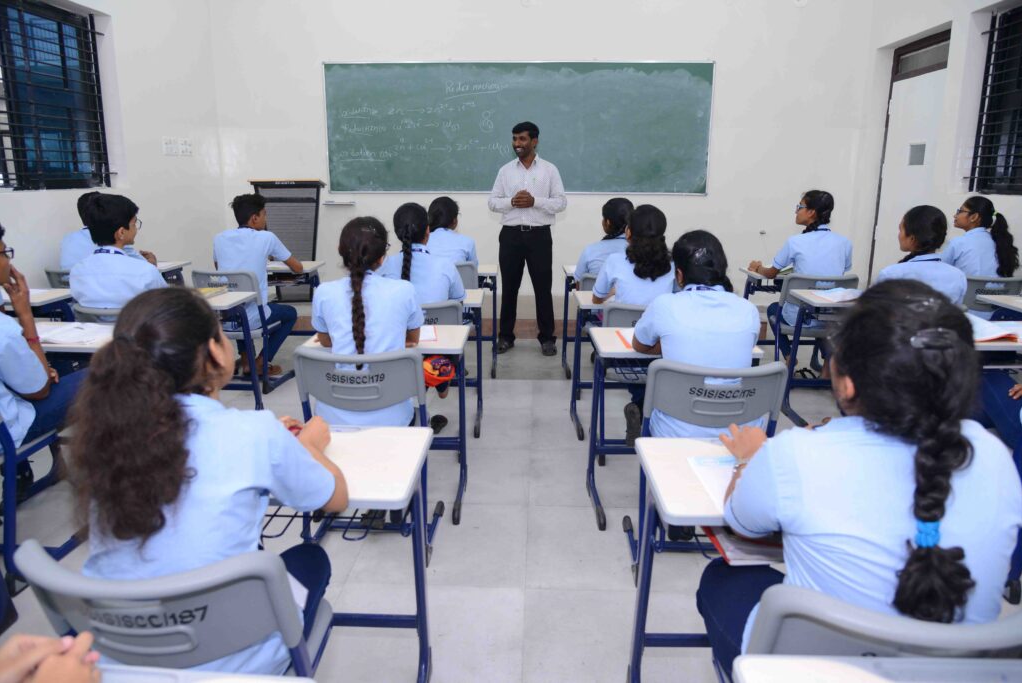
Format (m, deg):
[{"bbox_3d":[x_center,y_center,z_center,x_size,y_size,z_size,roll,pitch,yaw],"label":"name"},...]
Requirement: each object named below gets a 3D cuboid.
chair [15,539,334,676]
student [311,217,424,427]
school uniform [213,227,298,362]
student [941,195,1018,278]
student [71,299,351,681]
[{"bbox_3d":[-0.535,0.636,1.258,0.450,0.770,0.500,1,13,2],"label":"chair"},{"bbox_3d":[-0.492,0.165,2.557,0.460,1.180,0.720,1,13,4],"label":"student"},{"bbox_3d":[-1.611,-0.297,4.519,0.430,0.910,0.560,3,13,12],"label":"school uniform"},{"bbox_3d":[2.797,-0.304,4.351,0.450,1.240,0.620,-3,13,-12],"label":"student"},{"bbox_3d":[-0.522,0.457,1.362,0.500,1.160,0.720,2,13,10],"label":"student"}]

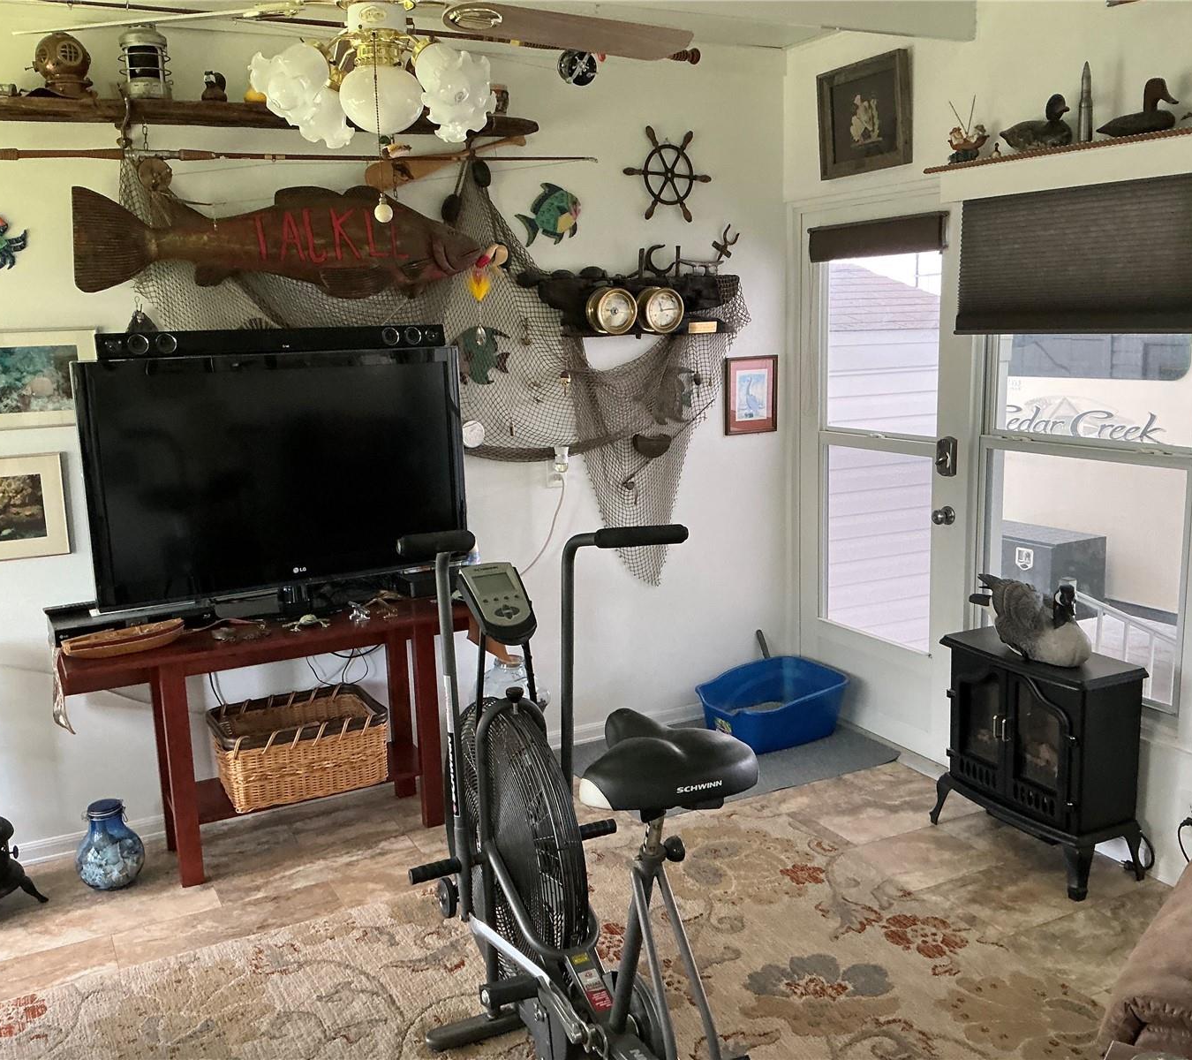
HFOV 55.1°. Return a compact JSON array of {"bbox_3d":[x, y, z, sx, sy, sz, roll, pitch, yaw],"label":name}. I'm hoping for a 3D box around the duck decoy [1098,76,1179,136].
[{"bbox_3d":[1.417,-1.095,2.986,0.090,0.149,0.238,-7,12,-27],"label":"duck decoy"}]

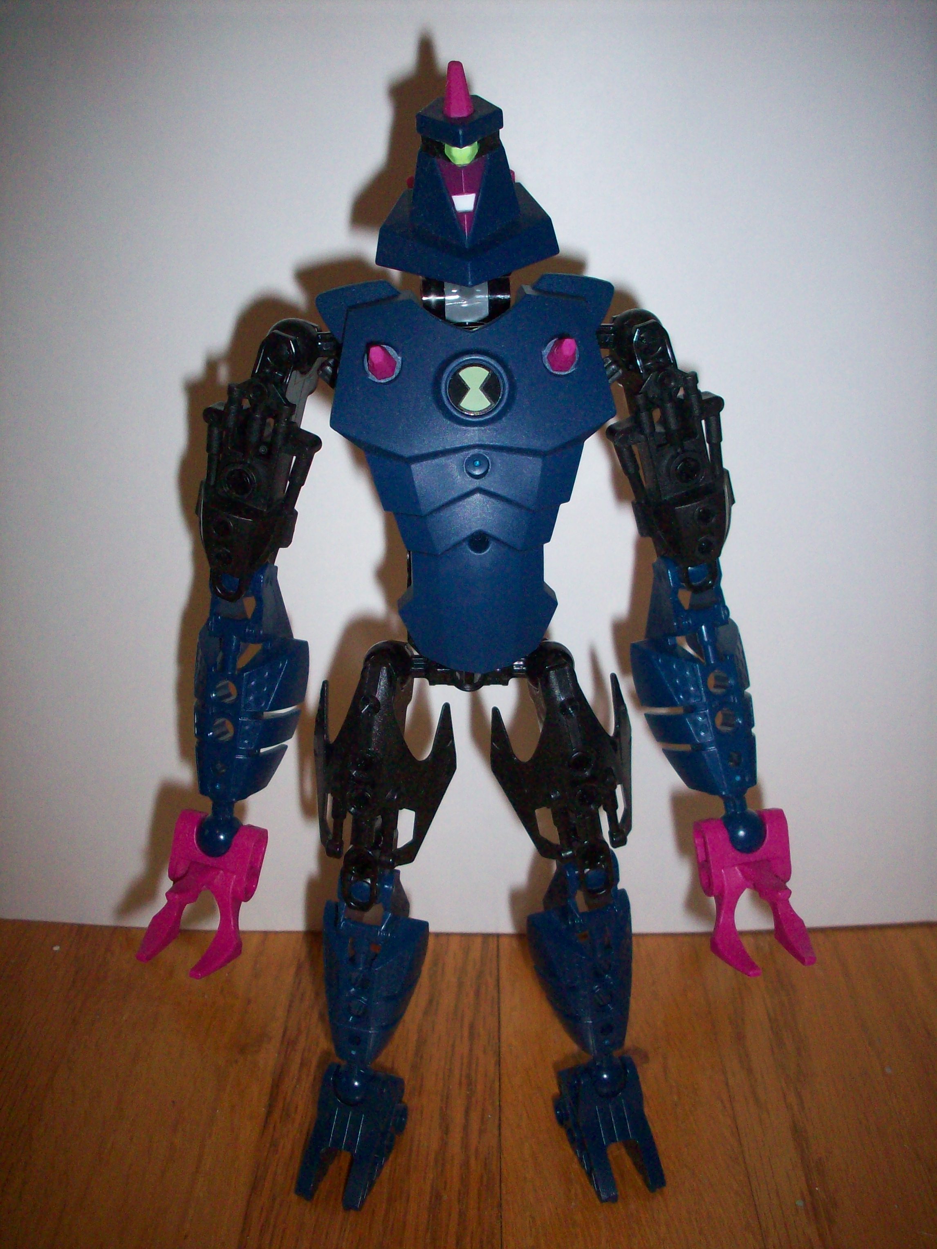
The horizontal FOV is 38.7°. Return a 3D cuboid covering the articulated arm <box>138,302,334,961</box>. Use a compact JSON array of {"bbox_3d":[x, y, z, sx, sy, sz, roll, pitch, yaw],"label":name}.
[{"bbox_3d":[-0.050,0.007,0.294,0.035,0.144,0.042,7,19,0],"label":"articulated arm"}]

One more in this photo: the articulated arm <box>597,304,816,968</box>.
[{"bbox_3d":[0.052,0.006,0.294,0.036,0.144,0.042,-9,20,-3],"label":"articulated arm"}]

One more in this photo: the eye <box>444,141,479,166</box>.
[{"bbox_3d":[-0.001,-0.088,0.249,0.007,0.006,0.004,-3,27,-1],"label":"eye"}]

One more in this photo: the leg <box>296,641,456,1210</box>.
[{"bbox_3d":[-0.021,0.067,0.311,0.038,0.128,0.050,2,19,7],"label":"leg"}]

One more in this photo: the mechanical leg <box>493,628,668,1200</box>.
[{"bbox_3d":[0.025,0.066,0.311,0.039,0.128,0.050,-3,19,-9],"label":"mechanical leg"}]

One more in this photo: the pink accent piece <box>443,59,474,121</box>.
[{"bbox_3d":[-0.002,-0.100,0.249,0.006,0.011,0.006,-5,19,-2],"label":"pink accent piece"}]

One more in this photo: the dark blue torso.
[{"bbox_3d":[0.001,-0.030,0.279,0.059,0.082,0.034,-1,19,-3],"label":"dark blue torso"}]

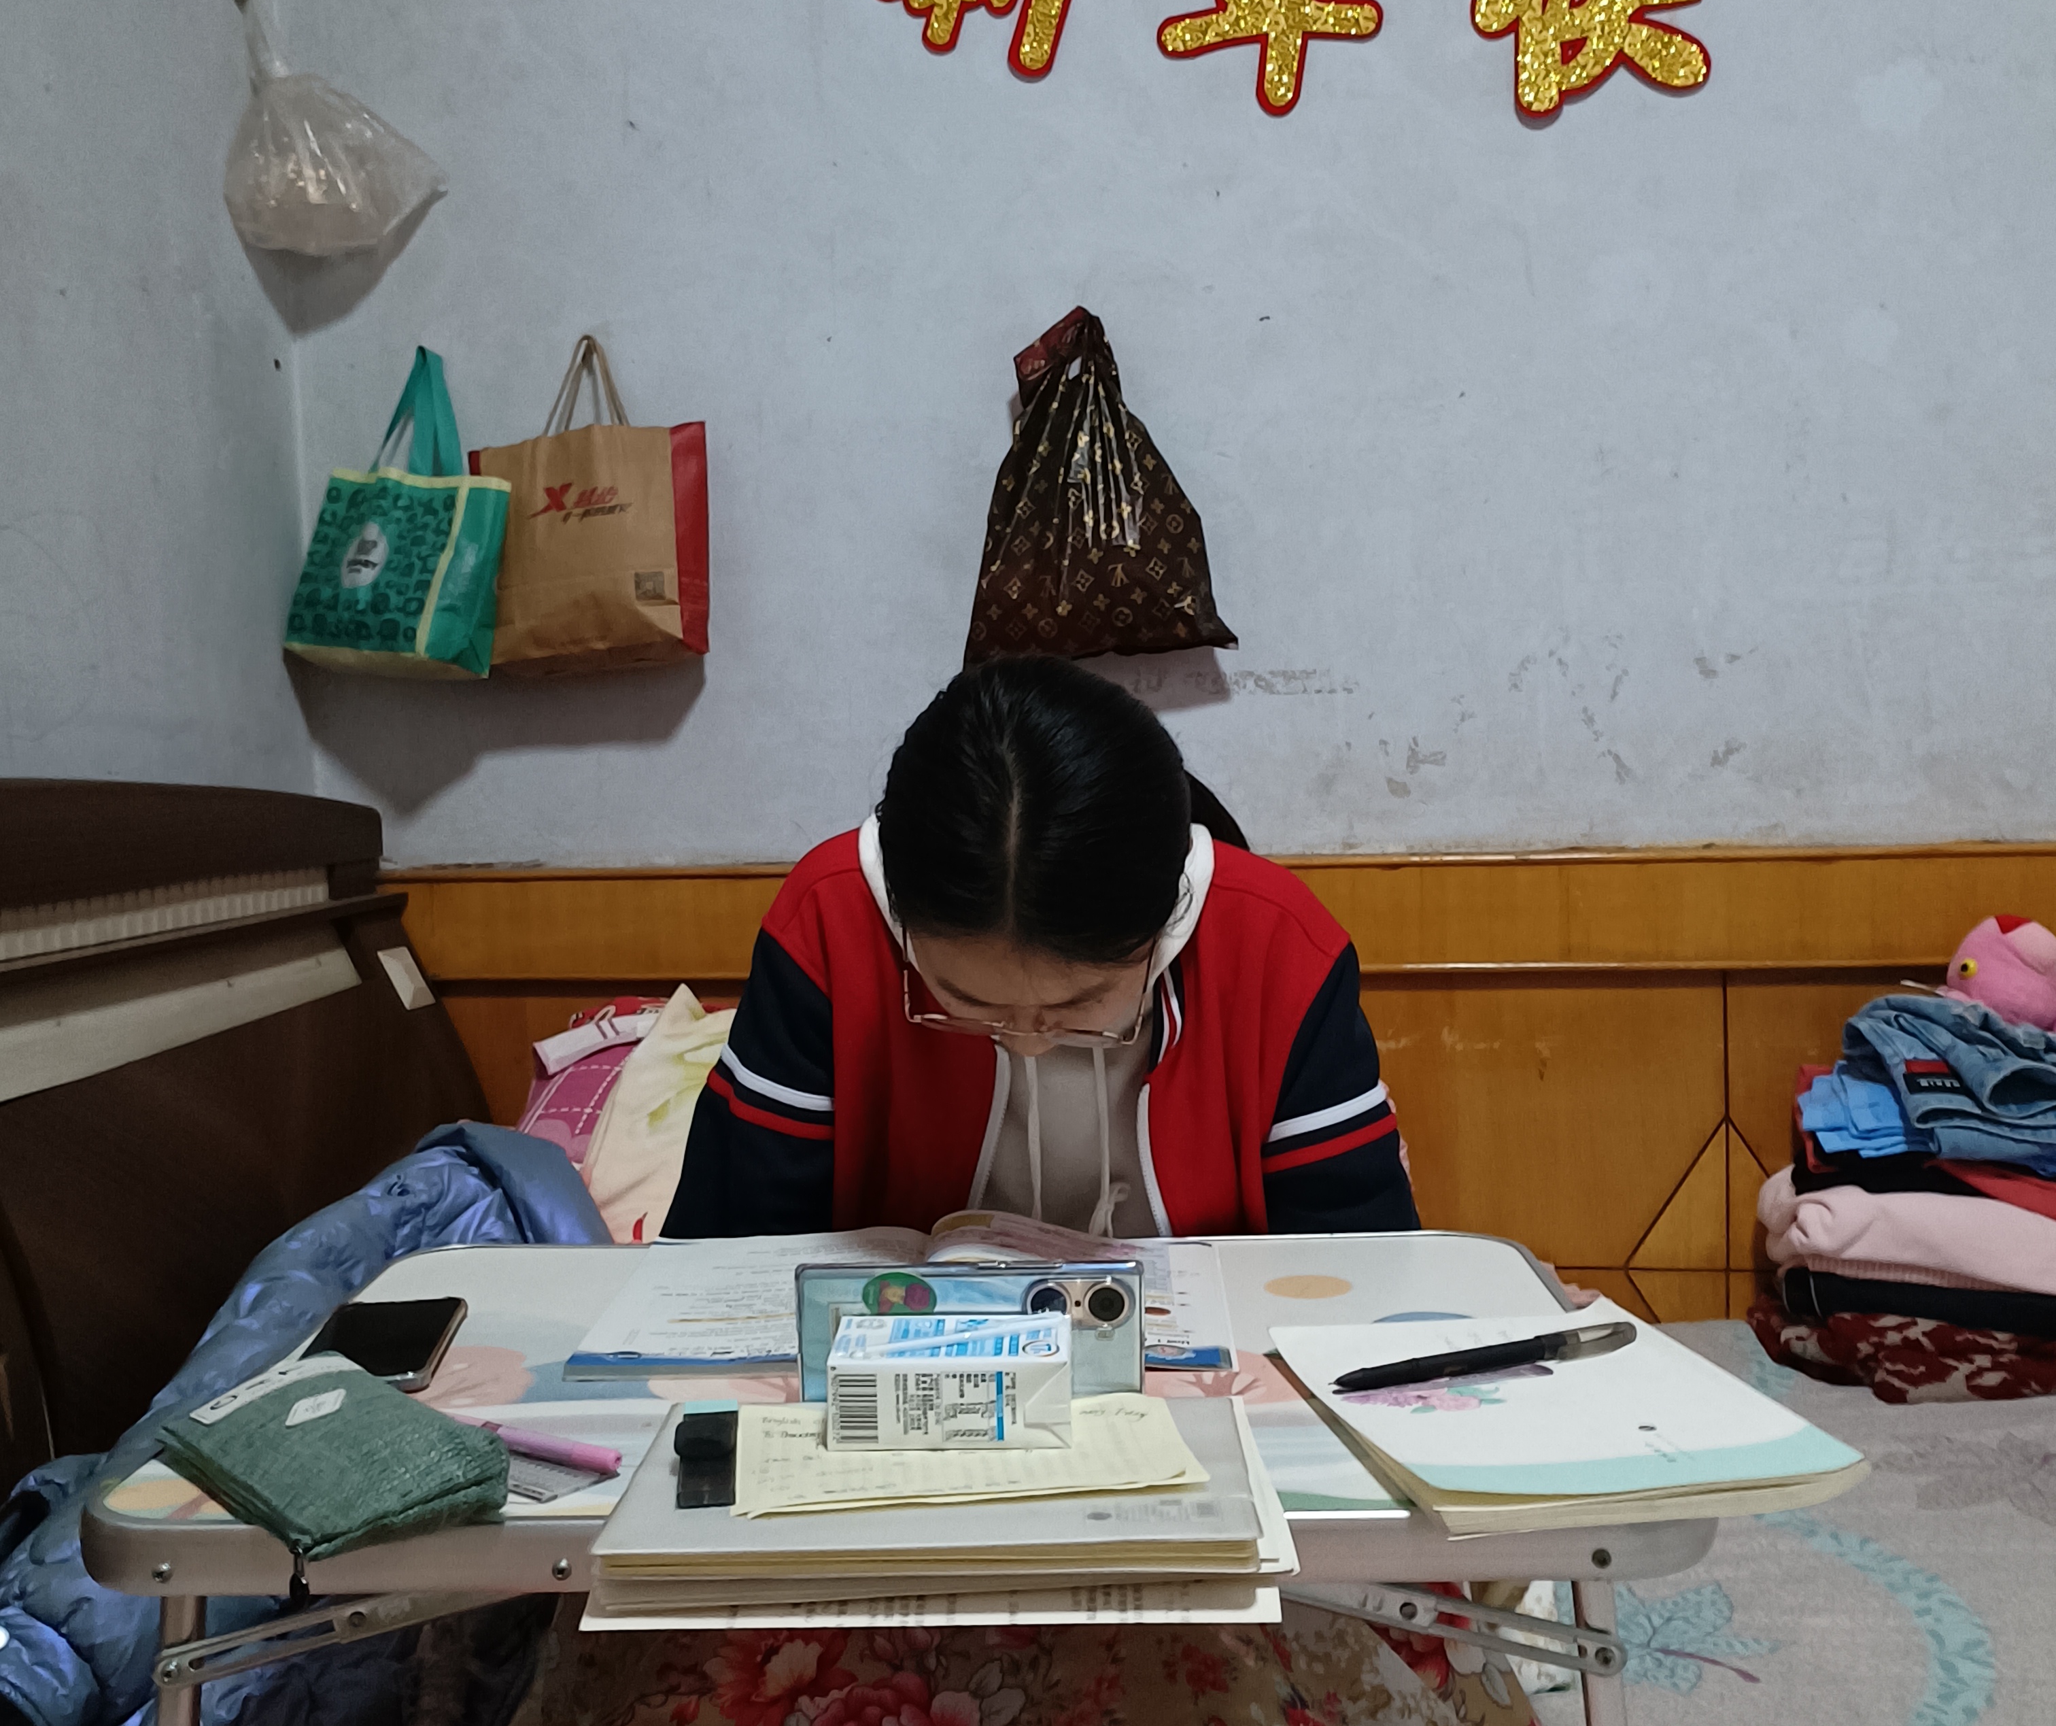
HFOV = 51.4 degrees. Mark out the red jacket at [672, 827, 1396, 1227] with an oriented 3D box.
[{"bbox_3d":[0.020,0.211,1.458,0.470,0.500,0.380,-1,4,0],"label":"red jacket"}]

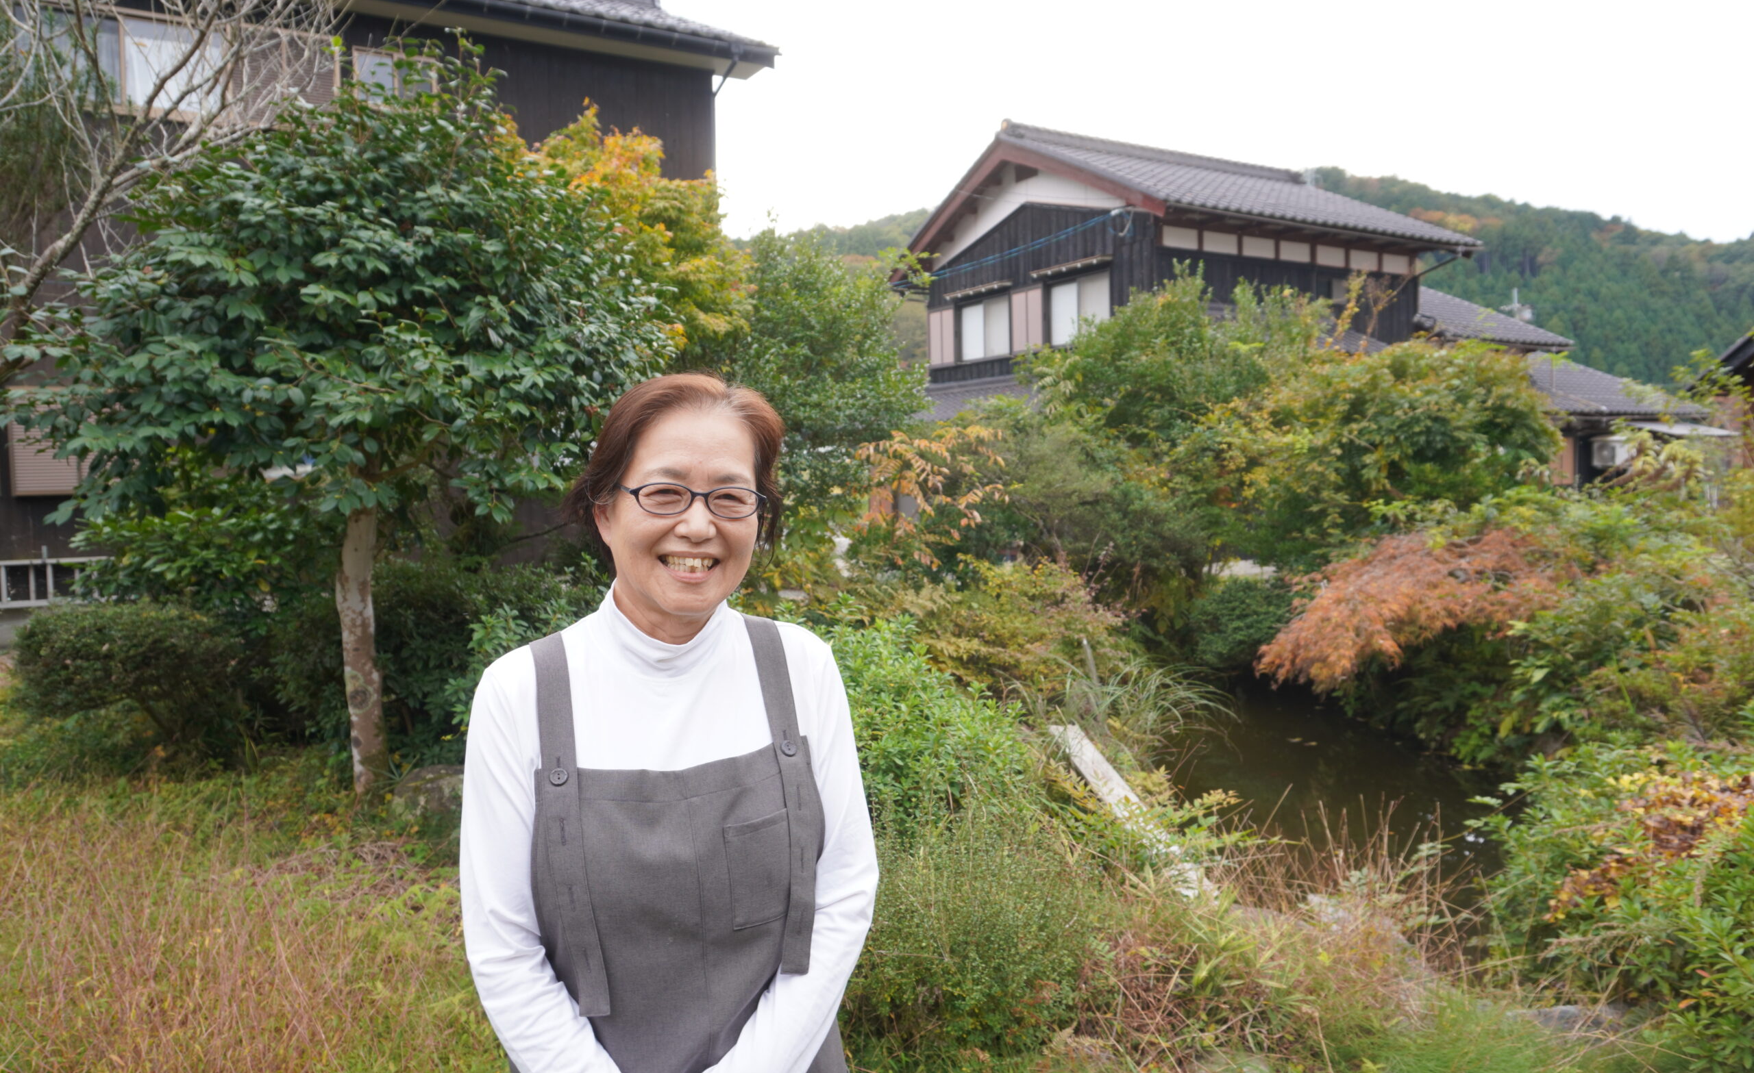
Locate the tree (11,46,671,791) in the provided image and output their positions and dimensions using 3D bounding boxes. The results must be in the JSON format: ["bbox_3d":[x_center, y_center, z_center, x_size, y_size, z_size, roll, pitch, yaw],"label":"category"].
[{"bbox_3d":[-2.429,-0.502,5.278,2.850,3.390,2.700,-2,4,-25],"label":"tree"}]

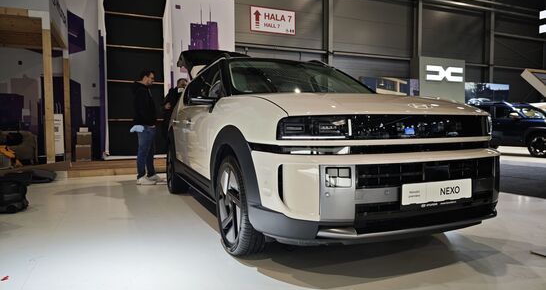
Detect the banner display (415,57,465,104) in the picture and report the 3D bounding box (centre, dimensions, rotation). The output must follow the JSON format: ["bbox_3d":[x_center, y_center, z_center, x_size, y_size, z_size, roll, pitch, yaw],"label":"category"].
[{"bbox_3d":[5.745,-2.203,12.300,2.100,1.650,0.250,-1,3,-23],"label":"banner display"}]

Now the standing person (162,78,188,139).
[{"bbox_3d":[-1.623,-0.270,6.399,0.580,1.782,0.420,-1,3,-20],"label":"standing person"}]

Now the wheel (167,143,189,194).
[{"bbox_3d":[-1.285,0.316,5.063,0.240,0.730,0.730,-1,3,-23],"label":"wheel"}]

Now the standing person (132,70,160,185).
[{"bbox_3d":[-2.092,-0.285,5.996,0.480,1.853,0.500,0,3,-5],"label":"standing person"}]

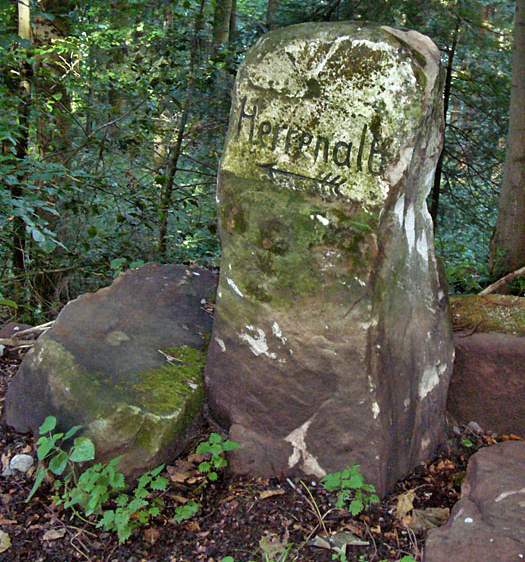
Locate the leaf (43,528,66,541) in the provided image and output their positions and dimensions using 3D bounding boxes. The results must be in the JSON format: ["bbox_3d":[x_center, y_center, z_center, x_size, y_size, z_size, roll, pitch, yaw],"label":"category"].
[{"bbox_3d":[-0.479,0.584,2.283,0.052,0.013,0.040,3,16,0],"label":"leaf"}]

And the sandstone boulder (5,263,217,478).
[{"bbox_3d":[-0.387,0.214,2.886,0.560,0.410,0.620,9,17,19],"label":"sandstone boulder"}]

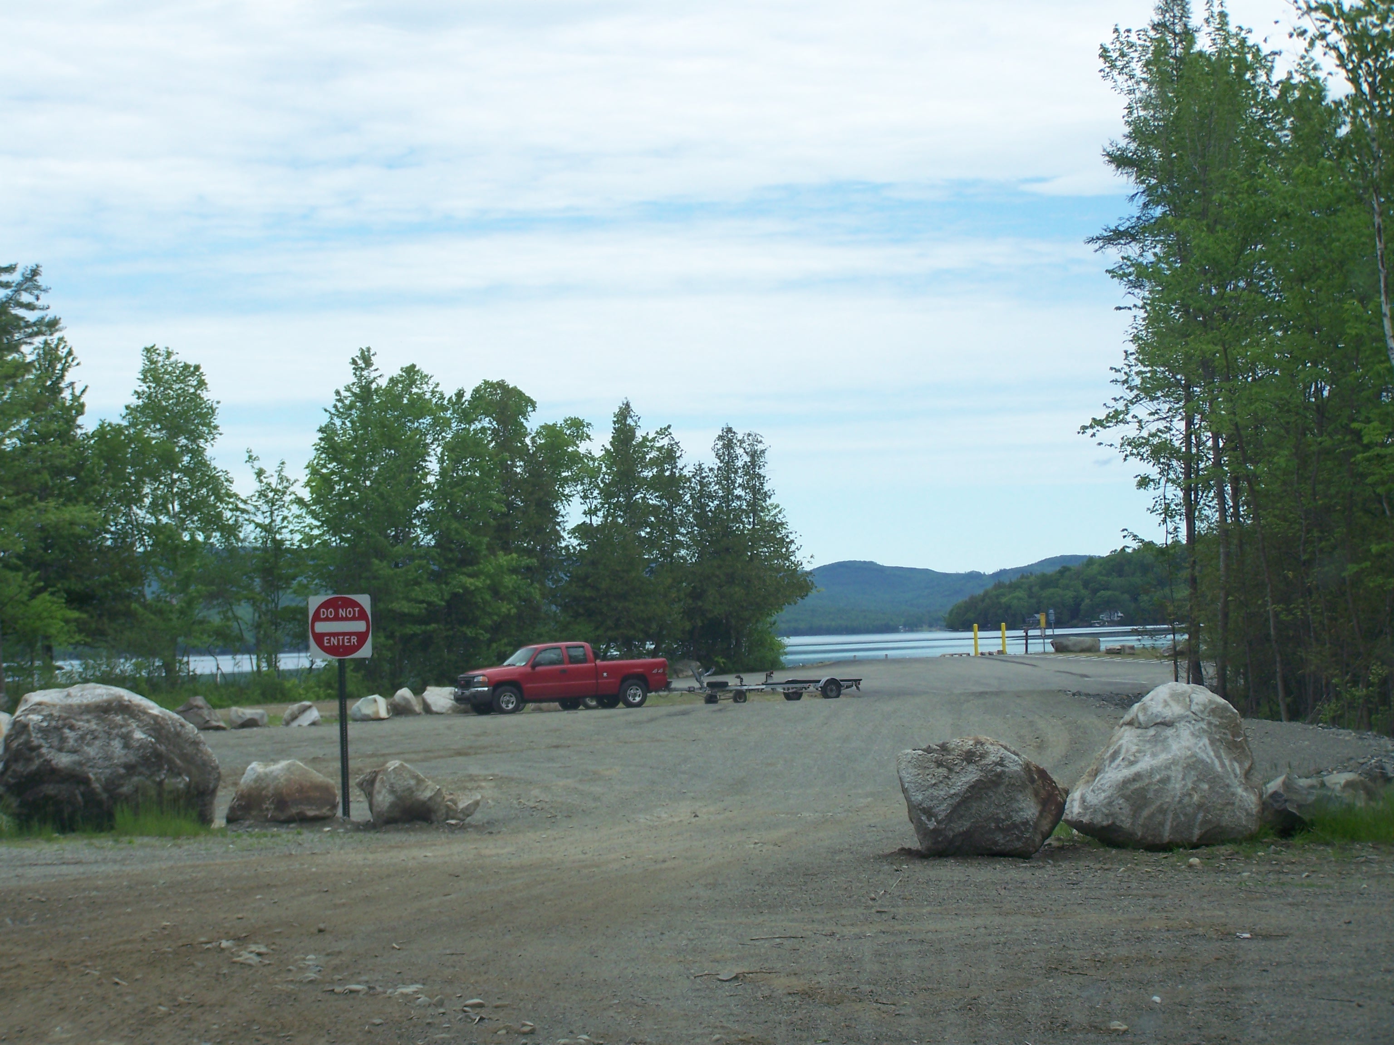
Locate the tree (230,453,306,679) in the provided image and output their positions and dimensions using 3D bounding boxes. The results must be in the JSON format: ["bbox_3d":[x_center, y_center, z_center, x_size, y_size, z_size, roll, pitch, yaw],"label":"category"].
[{"bbox_3d":[-15.731,1.699,102.000,2.798,8.475,2.800,-1,-2,-9],"label":"tree"}]

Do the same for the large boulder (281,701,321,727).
[{"bbox_3d":[-9.802,4.746,68.800,0.970,0.620,0.750,-2,-2,-8],"label":"large boulder"}]

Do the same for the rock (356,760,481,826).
[{"bbox_3d":[-2.649,2.566,26.400,1.190,0.631,0.850,-1,-2,-6],"label":"rock"}]

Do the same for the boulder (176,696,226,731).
[{"bbox_3d":[-12.355,4.726,68.900,1.360,0.860,1.000,-2,-2,-10],"label":"boulder"}]

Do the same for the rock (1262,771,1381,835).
[{"bbox_3d":[4.706,2.109,20.900,0.950,0.500,0.750,-3,-2,12],"label":"rock"}]

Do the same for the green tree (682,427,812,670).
[{"bbox_3d":[1.914,0.988,105.000,4.800,9.100,4.600,-2,-2,1],"label":"green tree"}]

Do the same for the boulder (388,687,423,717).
[{"bbox_3d":[-7.773,4.771,74.000,0.899,0.754,0.800,-1,-2,-6],"label":"boulder"}]

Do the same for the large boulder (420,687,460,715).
[{"bbox_3d":[-6.987,4.934,77.000,1.250,0.760,0.900,-2,-2,-5],"label":"large boulder"}]

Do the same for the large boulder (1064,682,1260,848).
[{"bbox_3d":[3.498,1.827,20.900,1.466,1.253,1.300,-2,-2,9],"label":"large boulder"}]

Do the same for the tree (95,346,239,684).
[{"bbox_3d":[-19.831,-0.245,104.000,5.381,12.758,5.200,-1,-2,-11],"label":"tree"}]

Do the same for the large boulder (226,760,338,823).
[{"bbox_3d":[-4.054,2.628,27.150,1.090,0.610,0.800,-2,-2,-9],"label":"large boulder"}]

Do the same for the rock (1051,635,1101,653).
[{"bbox_3d":[13.892,4.498,102.000,1.830,0.580,0.950,-2,-2,8],"label":"rock"}]

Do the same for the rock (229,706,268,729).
[{"bbox_3d":[-10.706,4.651,66.300,0.961,0.546,0.750,-1,-2,-9],"label":"rock"}]

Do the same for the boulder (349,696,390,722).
[{"bbox_3d":[-8.244,4.692,70.000,1.043,0.631,0.850,-1,-2,-7],"label":"boulder"}]

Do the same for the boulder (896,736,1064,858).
[{"bbox_3d":[2.069,2.005,20.300,1.210,0.880,1.000,-2,-2,6],"label":"boulder"}]

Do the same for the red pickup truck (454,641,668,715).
[{"bbox_3d":[-3.665,4.125,74.500,5.800,1.880,2.000,-1,-2,-26],"label":"red pickup truck"}]

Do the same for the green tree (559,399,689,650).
[{"bbox_3d":[-3.069,0.637,116.000,5.183,11.412,5.000,-2,-2,-2],"label":"green tree"}]

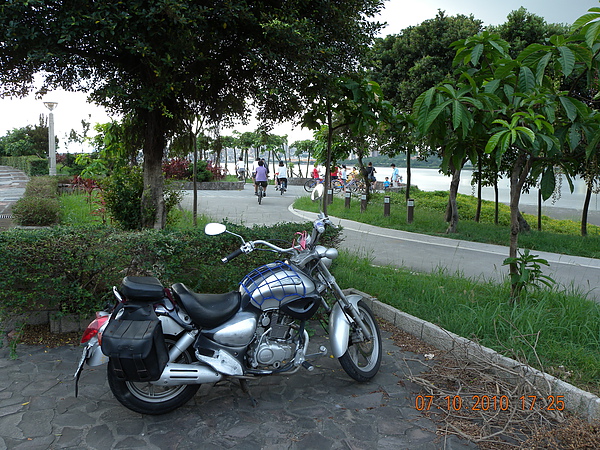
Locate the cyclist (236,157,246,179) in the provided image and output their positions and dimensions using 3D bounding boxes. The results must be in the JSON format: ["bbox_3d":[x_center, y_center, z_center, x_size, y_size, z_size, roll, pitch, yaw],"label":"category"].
[{"bbox_3d":[-3.411,-3.277,28.300,0.550,1.450,0.800,0,7,-6],"label":"cyclist"}]

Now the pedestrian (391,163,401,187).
[{"bbox_3d":[5.400,-2.675,27.500,0.400,1.600,0.500,-2,8,-21],"label":"pedestrian"}]

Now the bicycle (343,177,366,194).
[{"bbox_3d":[2.764,-2.111,25.800,1.600,1.000,0.550,0,7,-6],"label":"bicycle"}]

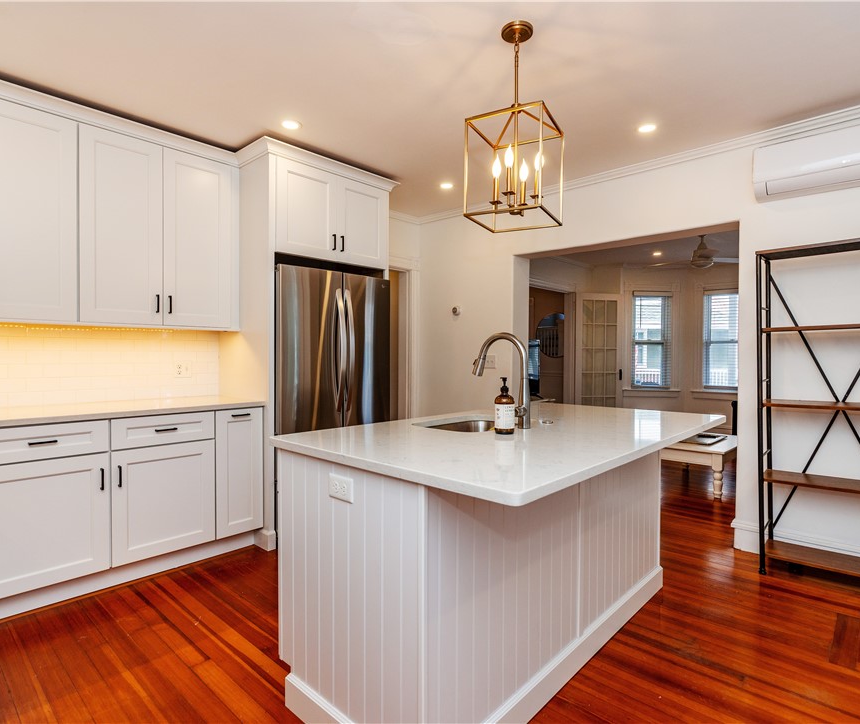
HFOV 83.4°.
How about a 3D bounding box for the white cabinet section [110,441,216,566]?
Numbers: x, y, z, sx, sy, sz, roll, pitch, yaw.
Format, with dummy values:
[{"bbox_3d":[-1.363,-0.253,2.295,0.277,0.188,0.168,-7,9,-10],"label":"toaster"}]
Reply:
[{"bbox_3d":[-1.647,0.747,2.840,0.610,0.589,0.521,0,0,44],"label":"white cabinet section"}]

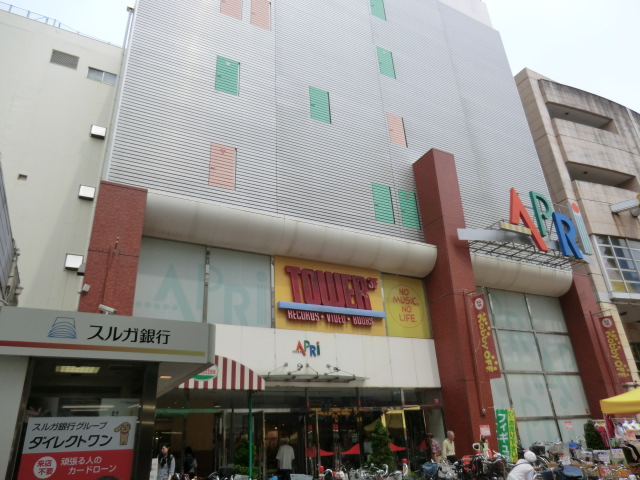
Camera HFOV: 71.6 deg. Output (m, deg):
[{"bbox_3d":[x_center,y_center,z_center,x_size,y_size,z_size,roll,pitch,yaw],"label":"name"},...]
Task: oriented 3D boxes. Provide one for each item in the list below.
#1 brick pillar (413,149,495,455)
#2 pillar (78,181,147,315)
[{"bbox_3d":[5.078,2.212,16.681,1.140,12.200,1.550,10,-27,-27],"label":"brick pillar"},{"bbox_3d":[-5.322,2.409,10.772,1.180,8.100,1.000,10,-27,-27],"label":"pillar"}]

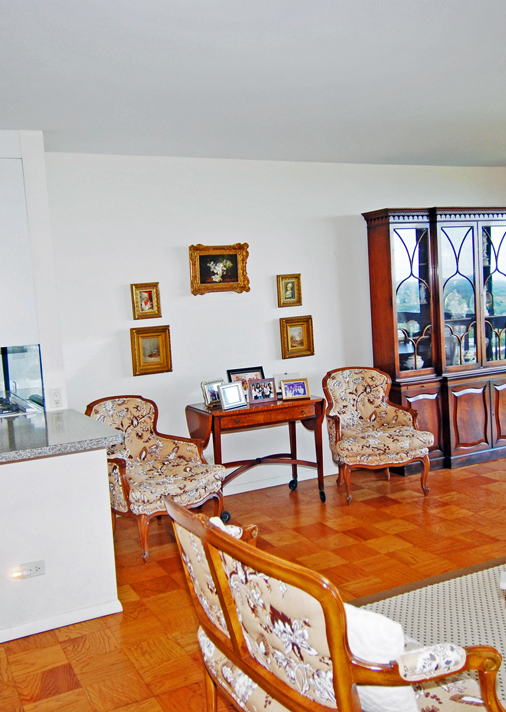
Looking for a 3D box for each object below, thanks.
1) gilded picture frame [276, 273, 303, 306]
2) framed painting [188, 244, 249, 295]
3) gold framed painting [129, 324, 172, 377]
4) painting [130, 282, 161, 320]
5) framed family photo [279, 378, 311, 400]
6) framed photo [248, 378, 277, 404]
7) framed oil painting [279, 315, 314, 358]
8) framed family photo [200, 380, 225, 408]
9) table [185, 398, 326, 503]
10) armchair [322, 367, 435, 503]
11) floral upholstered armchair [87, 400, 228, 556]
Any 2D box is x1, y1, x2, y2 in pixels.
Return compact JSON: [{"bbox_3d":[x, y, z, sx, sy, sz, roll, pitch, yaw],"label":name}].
[{"bbox_3d":[0.300,-0.528,5.265,0.195,0.255,0.050,-6,5,-26],"label":"gilded picture frame"},{"bbox_3d":[-0.259,-0.686,5.113,0.498,0.374,0.058,-5,4,-25],"label":"framed painting"},{"bbox_3d":[-0.741,-0.037,4.779,0.283,0.345,0.060,-6,5,-26],"label":"gold framed painting"},{"bbox_3d":[-0.775,-0.400,4.750,0.200,0.260,0.050,-6,5,-26],"label":"painting"},{"bbox_3d":[0.316,0.251,4.807,0.204,0.150,0.040,-5,-14,-12],"label":"framed family photo"},{"bbox_3d":[0.074,0.270,4.839,0.198,0.174,0.048,-5,-8,-26],"label":"framed photo"},{"bbox_3d":[0.371,-0.153,5.432,0.314,0.345,0.048,-5,4,-25],"label":"framed oil painting"},{"bbox_3d":[-0.277,0.277,4.739,0.190,0.175,0.040,-8,-8,-41],"label":"framed family photo"},{"bbox_3d":[0.025,0.742,4.903,0.899,0.768,0.541,-5,4,-26],"label":"table"},{"bbox_3d":[0.957,0.587,5.081,0.667,0.937,0.706,-4,4,-8],"label":"armchair"},{"bbox_3d":[-0.674,0.742,4.342,0.706,0.928,0.667,0,5,41],"label":"floral upholstered armchair"}]

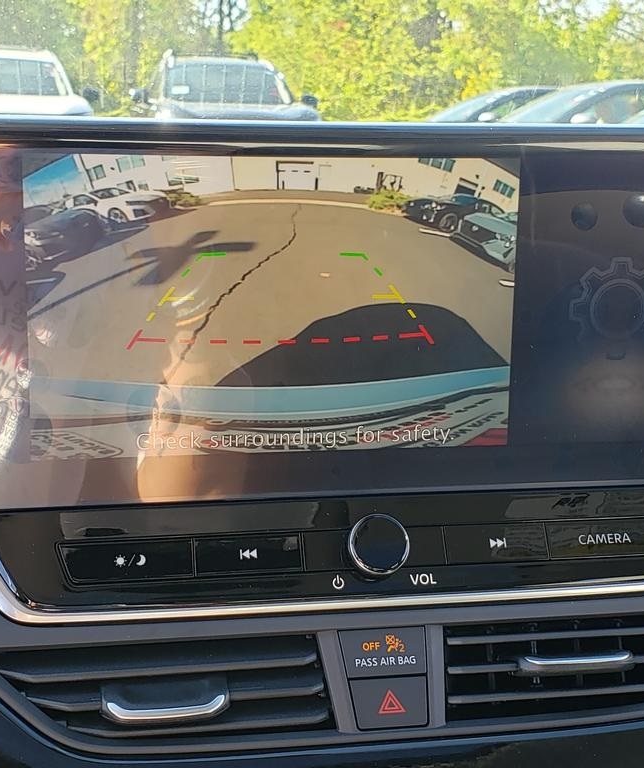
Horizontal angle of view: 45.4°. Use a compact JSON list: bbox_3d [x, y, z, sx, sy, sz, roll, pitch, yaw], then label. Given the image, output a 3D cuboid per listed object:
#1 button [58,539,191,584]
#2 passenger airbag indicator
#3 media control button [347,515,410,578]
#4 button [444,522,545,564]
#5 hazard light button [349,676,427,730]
[{"bbox_3d":[-0.074,0.068,0.290,0.051,0.008,0.016,-1,65,-7],"label":"button"},{"bbox_3d":[0.023,0.101,0.287,0.033,0.010,0.017,-1,63,-7],"label":"passenger airbag indicator"},{"bbox_3d":[0.021,0.062,0.292,0.022,0.013,0.022,-1,65,-7],"label":"media control button"},{"bbox_3d":[0.069,0.064,0.307,0.042,0.008,0.015,-1,65,-7],"label":"button"},{"bbox_3d":[0.024,0.116,0.279,0.028,0.010,0.017,-1,63,-7],"label":"hazard light button"}]

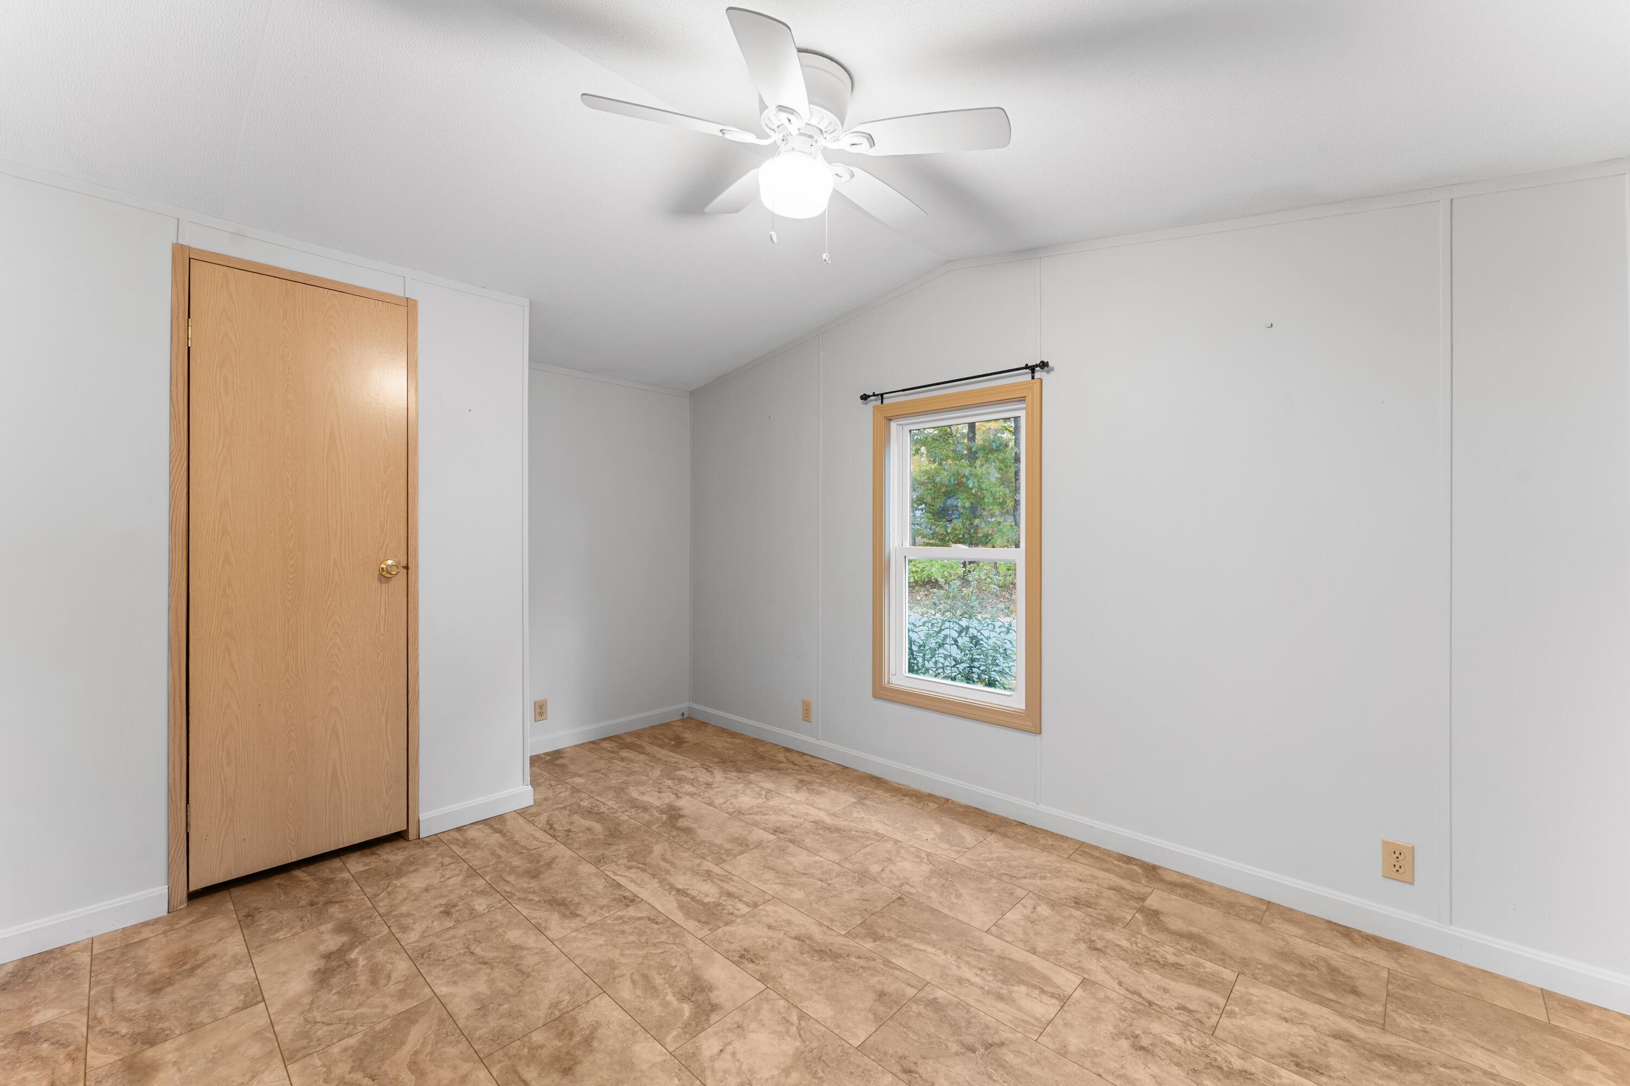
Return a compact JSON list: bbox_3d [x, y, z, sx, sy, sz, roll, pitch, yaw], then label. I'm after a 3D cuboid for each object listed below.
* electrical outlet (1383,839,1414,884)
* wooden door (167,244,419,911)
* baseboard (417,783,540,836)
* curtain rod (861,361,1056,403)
[{"bbox_3d":[1.741,0.950,1.891,0.069,0.113,0.009,0,0,43],"label":"electrical outlet"},{"bbox_3d":[-1.854,0.110,2.314,0.070,2.161,0.701,0,0,43],"label":"wooden door"},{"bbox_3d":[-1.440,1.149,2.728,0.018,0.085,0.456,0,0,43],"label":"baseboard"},{"bbox_3d":[0.609,-0.720,2.915,0.977,0.055,0.085,0,0,43],"label":"curtain rod"}]

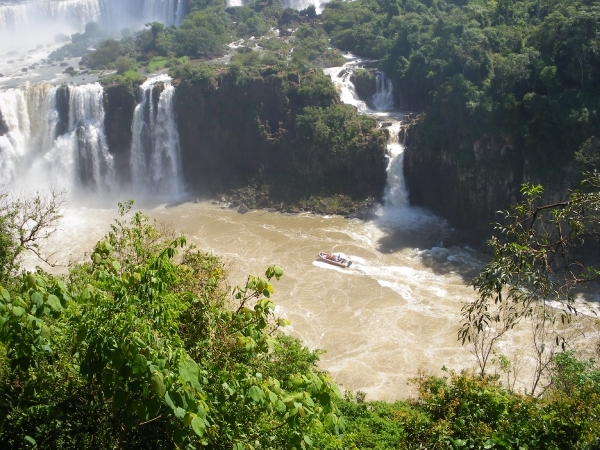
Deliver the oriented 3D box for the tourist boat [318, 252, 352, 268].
[{"bbox_3d":[8.790,8.790,154.501,8.500,1.600,2.600,19,29,29],"label":"tourist boat"}]

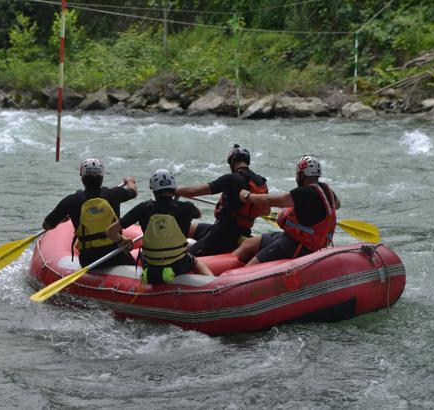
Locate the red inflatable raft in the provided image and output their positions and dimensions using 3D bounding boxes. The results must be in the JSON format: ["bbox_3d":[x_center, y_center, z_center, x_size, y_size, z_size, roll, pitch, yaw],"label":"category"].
[{"bbox_3d":[-0.040,0.630,10.850,3.700,0.800,1.800,5,9,33],"label":"red inflatable raft"}]

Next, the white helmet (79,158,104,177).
[{"bbox_3d":[-1.124,-0.327,10.700,0.220,0.185,0.270,-2,8,-15],"label":"white helmet"}]

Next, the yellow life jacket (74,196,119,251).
[{"bbox_3d":[-1.070,0.152,10.650,0.380,0.490,0.320,-1,1,-8],"label":"yellow life jacket"}]

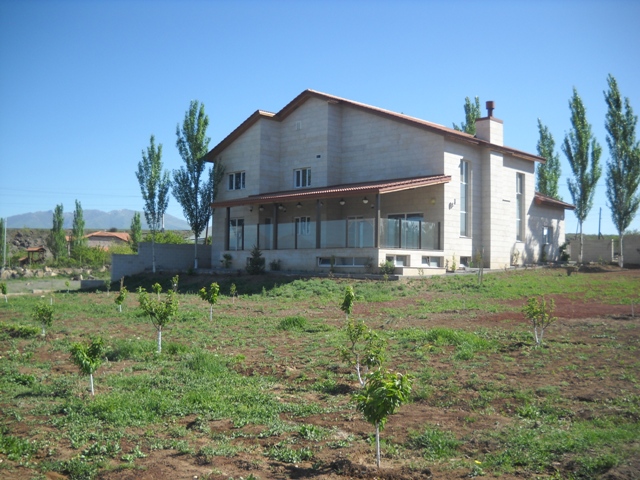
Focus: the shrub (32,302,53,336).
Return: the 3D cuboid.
[{"bbox_3d":[-6.102,1.746,15.479,0.451,0.735,0.438,2,-3,-21],"label":"shrub"}]

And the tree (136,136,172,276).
[{"bbox_3d":[-10.427,-2.270,44.000,2.129,8.673,2.129,1,-2,0],"label":"tree"}]

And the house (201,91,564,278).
[{"bbox_3d":[4.512,-3.374,47.486,17.200,11.360,21.860,-2,-3,43],"label":"house"}]

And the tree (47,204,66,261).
[{"bbox_3d":[-46.879,-1.245,125.000,3.558,10.141,3.558,1,-2,0],"label":"tree"}]

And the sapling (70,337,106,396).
[{"bbox_3d":[-2.718,1.485,8.250,0.423,0.705,0.402,1,-2,0],"label":"sapling"}]

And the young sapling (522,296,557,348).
[{"bbox_3d":[4.325,1.606,13.851,0.699,0.982,0.678,0,-3,17],"label":"young sapling"}]

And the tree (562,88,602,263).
[{"bbox_3d":[19.428,-4.755,52.000,2.960,12.915,2.960,1,-2,0],"label":"tree"}]

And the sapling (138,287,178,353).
[{"bbox_3d":[-2.915,1.432,12.668,0.756,1.185,0.733,1,-3,-13],"label":"sapling"}]

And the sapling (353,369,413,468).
[{"bbox_3d":[0.497,1.396,5.516,0.470,0.770,0.456,0,-2,5],"label":"sapling"}]

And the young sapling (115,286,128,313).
[{"bbox_3d":[-6.535,1.960,23.151,0.441,0.854,0.428,1,-3,-16],"label":"young sapling"}]

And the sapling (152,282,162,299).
[{"bbox_3d":[-7.163,2.282,30.988,0.441,0.770,0.428,1,-3,-13],"label":"sapling"}]

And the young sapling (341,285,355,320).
[{"bbox_3d":[0.724,1.717,18.353,0.352,1.055,0.342,1,-2,2],"label":"young sapling"}]

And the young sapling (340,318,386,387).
[{"bbox_3d":[0.511,1.321,8.250,0.540,0.798,0.513,1,-2,0],"label":"young sapling"}]

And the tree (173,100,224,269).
[{"bbox_3d":[-7.955,-3.617,46.000,3.404,11.032,3.064,1,-2,0],"label":"tree"}]

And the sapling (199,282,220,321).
[{"bbox_3d":[-3.101,1.740,19.805,0.583,1.082,0.565,1,-3,-9],"label":"sapling"}]

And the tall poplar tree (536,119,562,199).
[{"bbox_3d":[18.292,-3.985,56.000,2.232,11.398,2.232,1,-2,0],"label":"tall poplar tree"}]

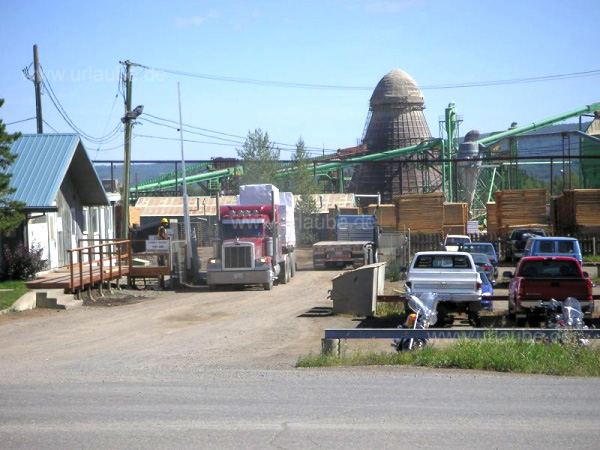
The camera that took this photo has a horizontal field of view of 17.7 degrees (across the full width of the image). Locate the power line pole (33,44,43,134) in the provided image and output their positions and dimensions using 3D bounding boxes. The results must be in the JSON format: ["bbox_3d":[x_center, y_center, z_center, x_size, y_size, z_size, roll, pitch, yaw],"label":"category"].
[{"bbox_3d":[-10.782,-2.555,80.000,0.320,9.860,0.320,-2,0,0],"label":"power line pole"}]

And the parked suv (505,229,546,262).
[{"bbox_3d":[12.400,1.160,105.700,1.950,1.870,4.900,0,1,3],"label":"parked suv"}]

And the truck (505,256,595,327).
[{"bbox_3d":[6.920,1.825,53.500,2.000,1.870,5.600,0,1,3],"label":"truck"}]

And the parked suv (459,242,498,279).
[{"bbox_3d":[7.980,1.530,86.500,1.780,1.660,4.400,0,1,4],"label":"parked suv"}]

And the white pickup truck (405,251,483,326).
[{"bbox_3d":[4.088,1.770,54.900,2.000,2.000,5.300,0,1,3],"label":"white pickup truck"}]

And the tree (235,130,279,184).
[{"bbox_3d":[-3.130,-2.850,145.000,3.400,8.850,3.400,0,1,0],"label":"tree"}]

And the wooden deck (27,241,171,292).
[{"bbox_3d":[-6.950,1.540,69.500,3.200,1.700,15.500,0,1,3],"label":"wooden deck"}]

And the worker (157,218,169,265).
[{"bbox_3d":[-5.380,0.690,75.500,0.480,1.870,0.550,0,1,-3],"label":"worker"}]

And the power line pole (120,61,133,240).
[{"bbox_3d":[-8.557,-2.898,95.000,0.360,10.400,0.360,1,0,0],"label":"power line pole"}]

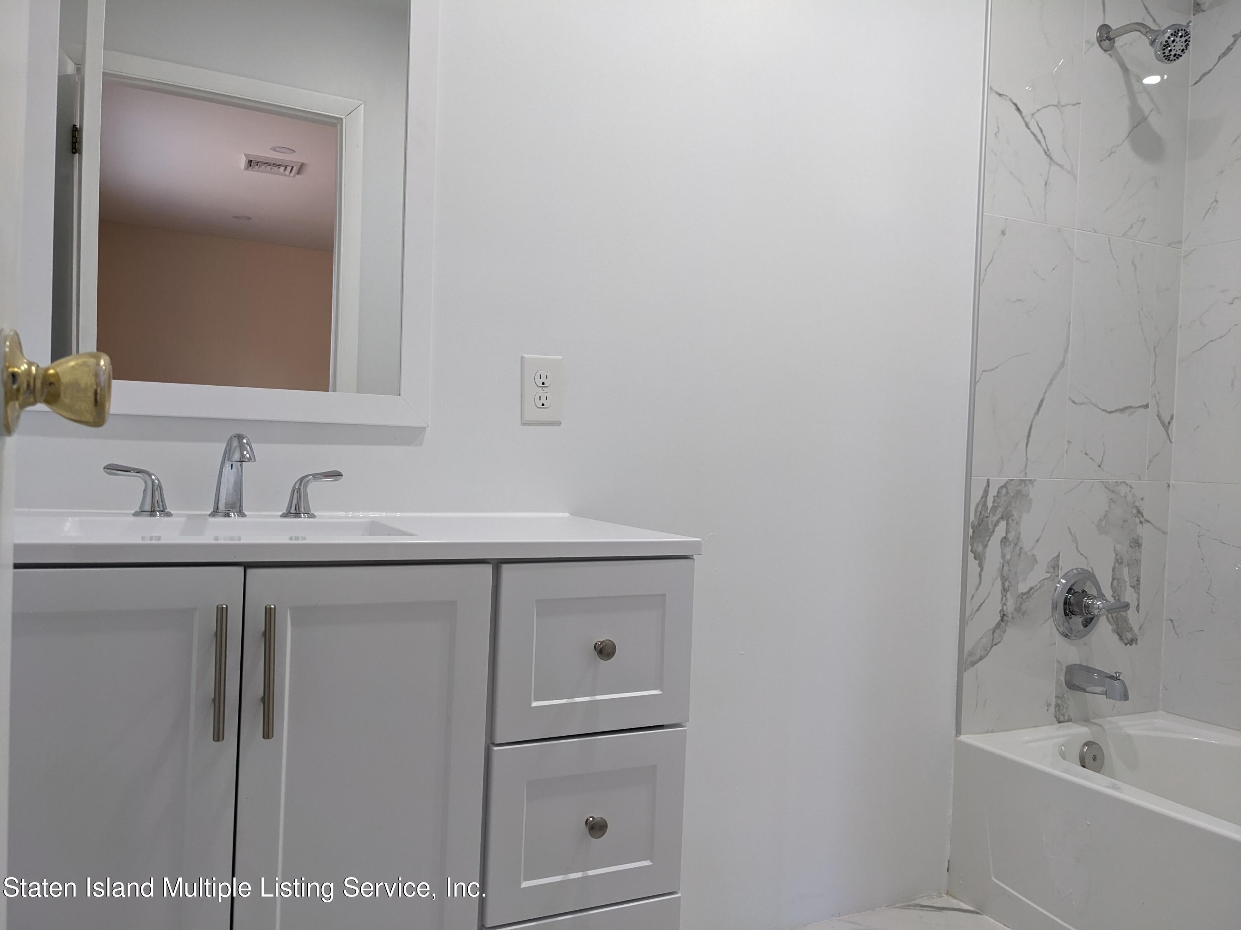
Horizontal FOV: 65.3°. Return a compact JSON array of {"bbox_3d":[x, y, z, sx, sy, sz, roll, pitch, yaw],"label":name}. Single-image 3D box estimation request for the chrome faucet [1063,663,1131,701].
[{"bbox_3d":[1.146,0.521,2.323,0.056,0.068,0.142,2,1,-26],"label":"chrome faucet"}]

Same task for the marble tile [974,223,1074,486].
[{"bbox_3d":[0.955,-0.271,2.291,0.302,0.606,0.011,2,1,-26],"label":"marble tile"}]

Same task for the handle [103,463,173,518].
[{"bbox_3d":[-0.703,0.036,1.415,0.092,0.074,0.054,2,1,-26],"label":"handle"}]

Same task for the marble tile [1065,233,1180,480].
[{"bbox_3d":[1.262,-0.264,2.439,0.380,0.606,0.011,2,1,-26],"label":"marble tile"}]

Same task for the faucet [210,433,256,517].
[{"bbox_3d":[-0.568,0.016,1.416,0.056,0.125,0.167,2,1,-26],"label":"faucet"}]

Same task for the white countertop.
[{"bbox_3d":[-0.464,0.093,1.352,1.050,0.025,0.477,2,1,-26],"label":"white countertop"}]

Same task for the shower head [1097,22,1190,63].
[{"bbox_3d":[1.240,-1.002,2.276,0.094,0.153,0.225,2,1,-26],"label":"shower head"}]

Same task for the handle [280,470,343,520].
[{"bbox_3d":[-0.484,0.044,1.520,0.094,0.073,0.054,2,1,-26],"label":"handle"}]

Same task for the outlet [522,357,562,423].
[{"bbox_3d":[-0.141,-0.133,1.761,0.079,0.125,0.007,2,1,-26],"label":"outlet"}]

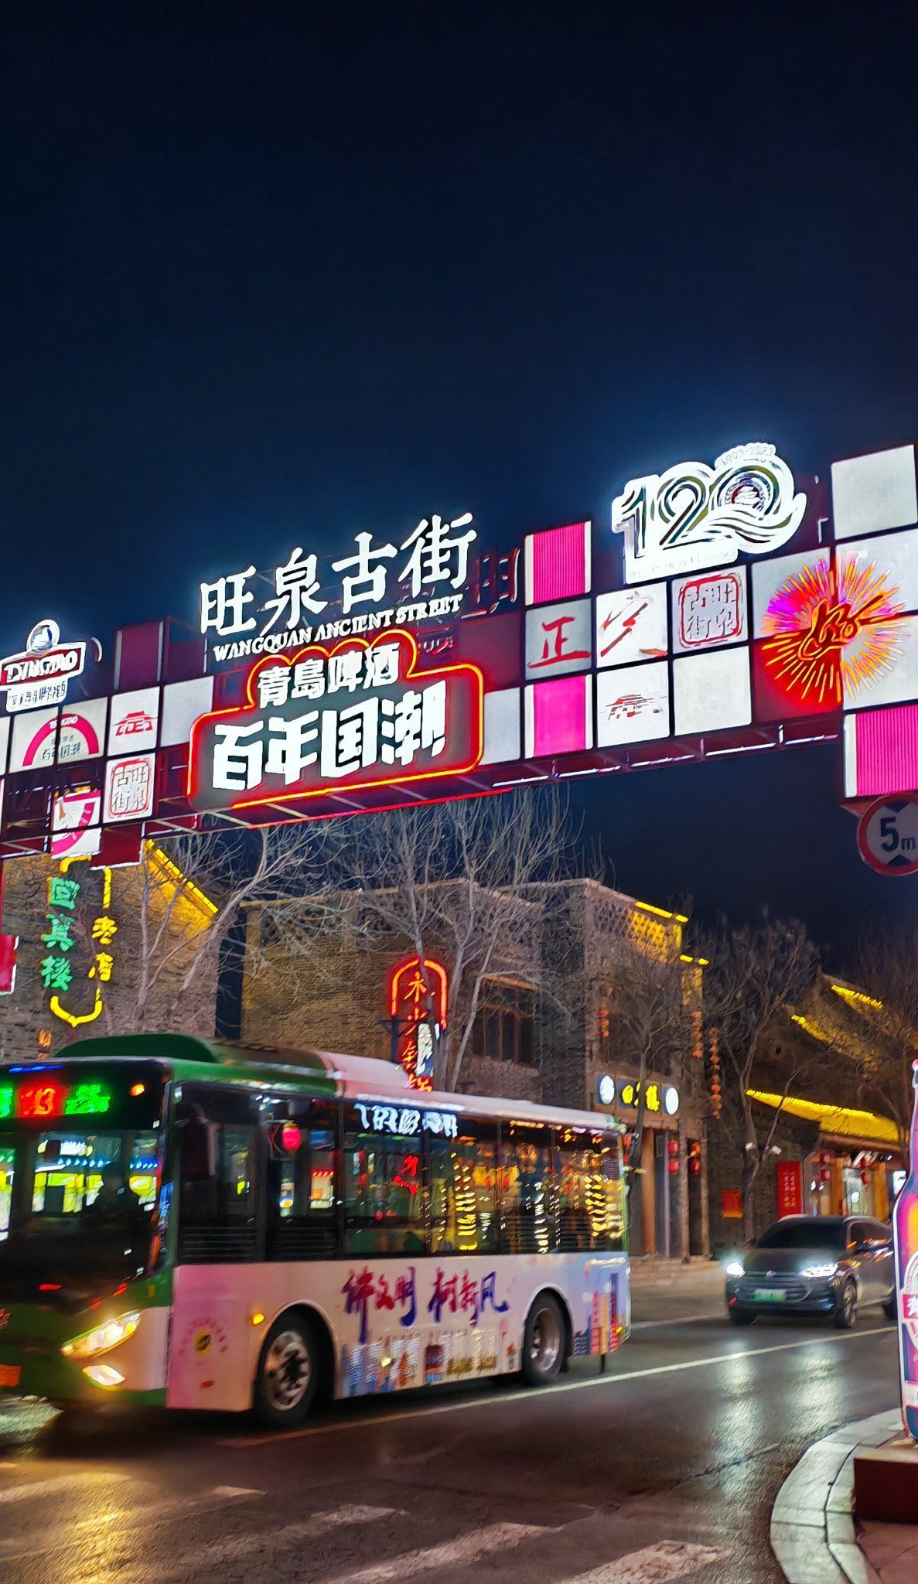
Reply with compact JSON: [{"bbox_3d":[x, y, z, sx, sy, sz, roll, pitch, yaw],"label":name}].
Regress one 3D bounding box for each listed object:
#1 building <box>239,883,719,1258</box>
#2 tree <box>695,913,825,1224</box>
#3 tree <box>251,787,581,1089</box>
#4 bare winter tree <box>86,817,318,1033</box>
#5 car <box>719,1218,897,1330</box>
[{"bbox_3d":[0.417,7.378,40.587,9.170,8.908,7.532,-8,-17,31],"label":"building"},{"bbox_3d":[6.679,6.887,36.849,3.200,8.200,3.200,-8,-17,31],"label":"tree"},{"bbox_3d":[-0.469,3.878,25.959,5.000,8.500,5.000,1,-14,0],"label":"tree"},{"bbox_3d":[-3.640,3.145,20.991,3.800,7.400,3.800,-8,-17,31],"label":"bare winter tree"},{"bbox_3d":[6.217,8.134,27.996,1.840,1.680,4.650,-7,-16,28],"label":"car"}]

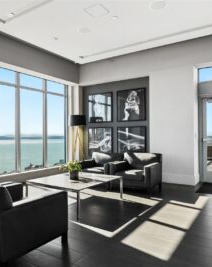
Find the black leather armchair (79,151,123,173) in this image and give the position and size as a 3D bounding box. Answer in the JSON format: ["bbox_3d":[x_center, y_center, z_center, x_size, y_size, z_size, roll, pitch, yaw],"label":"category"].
[{"bbox_3d":[-0.101,0.851,5.483,0.889,0.755,0.816,0,0,31],"label":"black leather armchair"}]

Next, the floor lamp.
[{"bbox_3d":[-0.780,0.362,6.326,0.490,1.740,0.490,0,0,33],"label":"floor lamp"}]

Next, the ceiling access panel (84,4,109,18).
[{"bbox_3d":[-0.176,-2.237,4.046,0.330,0.020,0.330,0,0,33],"label":"ceiling access panel"}]

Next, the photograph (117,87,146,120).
[{"bbox_3d":[0.705,-0.785,6.243,0.891,0.891,0.035,0,0,33],"label":"photograph"}]

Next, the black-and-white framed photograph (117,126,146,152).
[{"bbox_3d":[0.708,0.261,6.236,0.891,0.891,0.035,0,0,33],"label":"black-and-white framed photograph"}]

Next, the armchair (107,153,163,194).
[{"bbox_3d":[0.687,0.846,4.941,0.889,0.755,0.816,0,0,30],"label":"armchair"}]

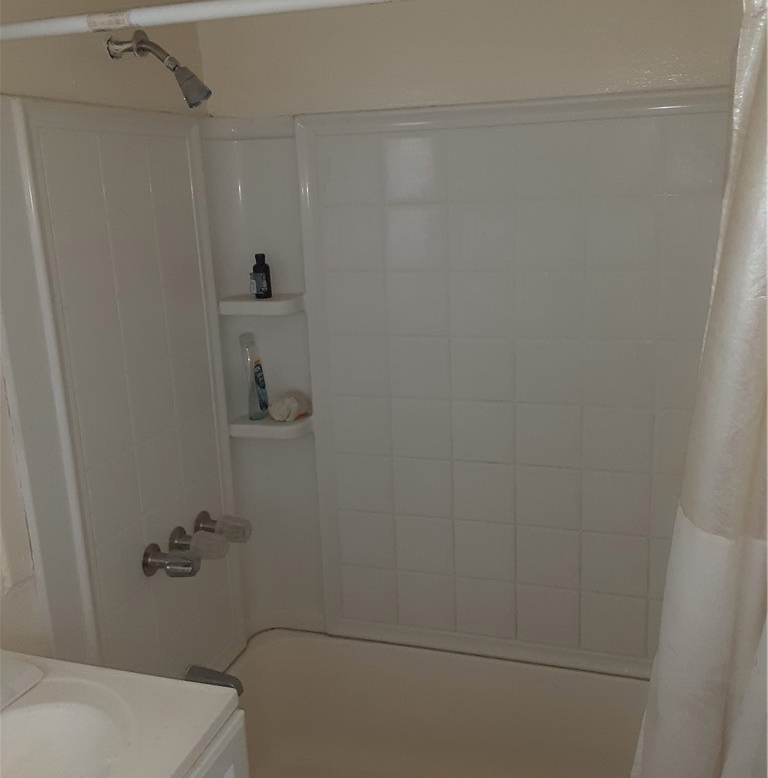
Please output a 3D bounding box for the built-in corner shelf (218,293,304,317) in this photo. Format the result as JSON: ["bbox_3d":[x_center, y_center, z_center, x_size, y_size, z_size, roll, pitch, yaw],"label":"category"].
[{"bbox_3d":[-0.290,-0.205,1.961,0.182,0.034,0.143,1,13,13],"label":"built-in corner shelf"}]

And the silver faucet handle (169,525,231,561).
[{"bbox_3d":[-0.403,0.344,1.770,0.130,0.064,0.062,2,13,19],"label":"silver faucet handle"}]

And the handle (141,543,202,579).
[{"bbox_3d":[-0.439,0.367,1.682,0.124,0.064,0.062,2,13,19],"label":"handle"}]

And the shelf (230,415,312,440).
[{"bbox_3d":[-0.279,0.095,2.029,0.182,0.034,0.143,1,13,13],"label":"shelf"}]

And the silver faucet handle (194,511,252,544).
[{"bbox_3d":[-0.370,0.323,1.864,0.130,0.064,0.062,2,13,19],"label":"silver faucet handle"}]

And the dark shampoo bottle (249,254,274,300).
[{"bbox_3d":[-0.298,-0.276,1.952,0.041,0.108,0.041,-1,13,4],"label":"dark shampoo bottle"}]

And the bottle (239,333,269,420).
[{"bbox_3d":[-0.325,-0.031,2.021,0.050,0.203,0.040,-14,14,-34],"label":"bottle"}]

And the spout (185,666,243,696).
[{"bbox_3d":[-0.386,0.673,1.846,0.140,0.063,0.054,2,13,19],"label":"spout"}]

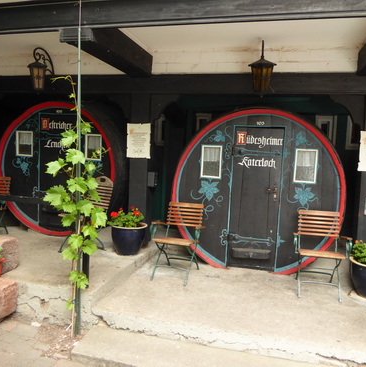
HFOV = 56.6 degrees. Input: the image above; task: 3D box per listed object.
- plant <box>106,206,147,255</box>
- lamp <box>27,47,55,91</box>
[{"bbox_3d":[-0.692,0.577,4.314,0.529,0.595,0.507,4,6,14],"label":"plant"},{"bbox_3d":[-1.831,-1.459,4.453,0.287,0.570,0.435,4,6,14],"label":"lamp"}]

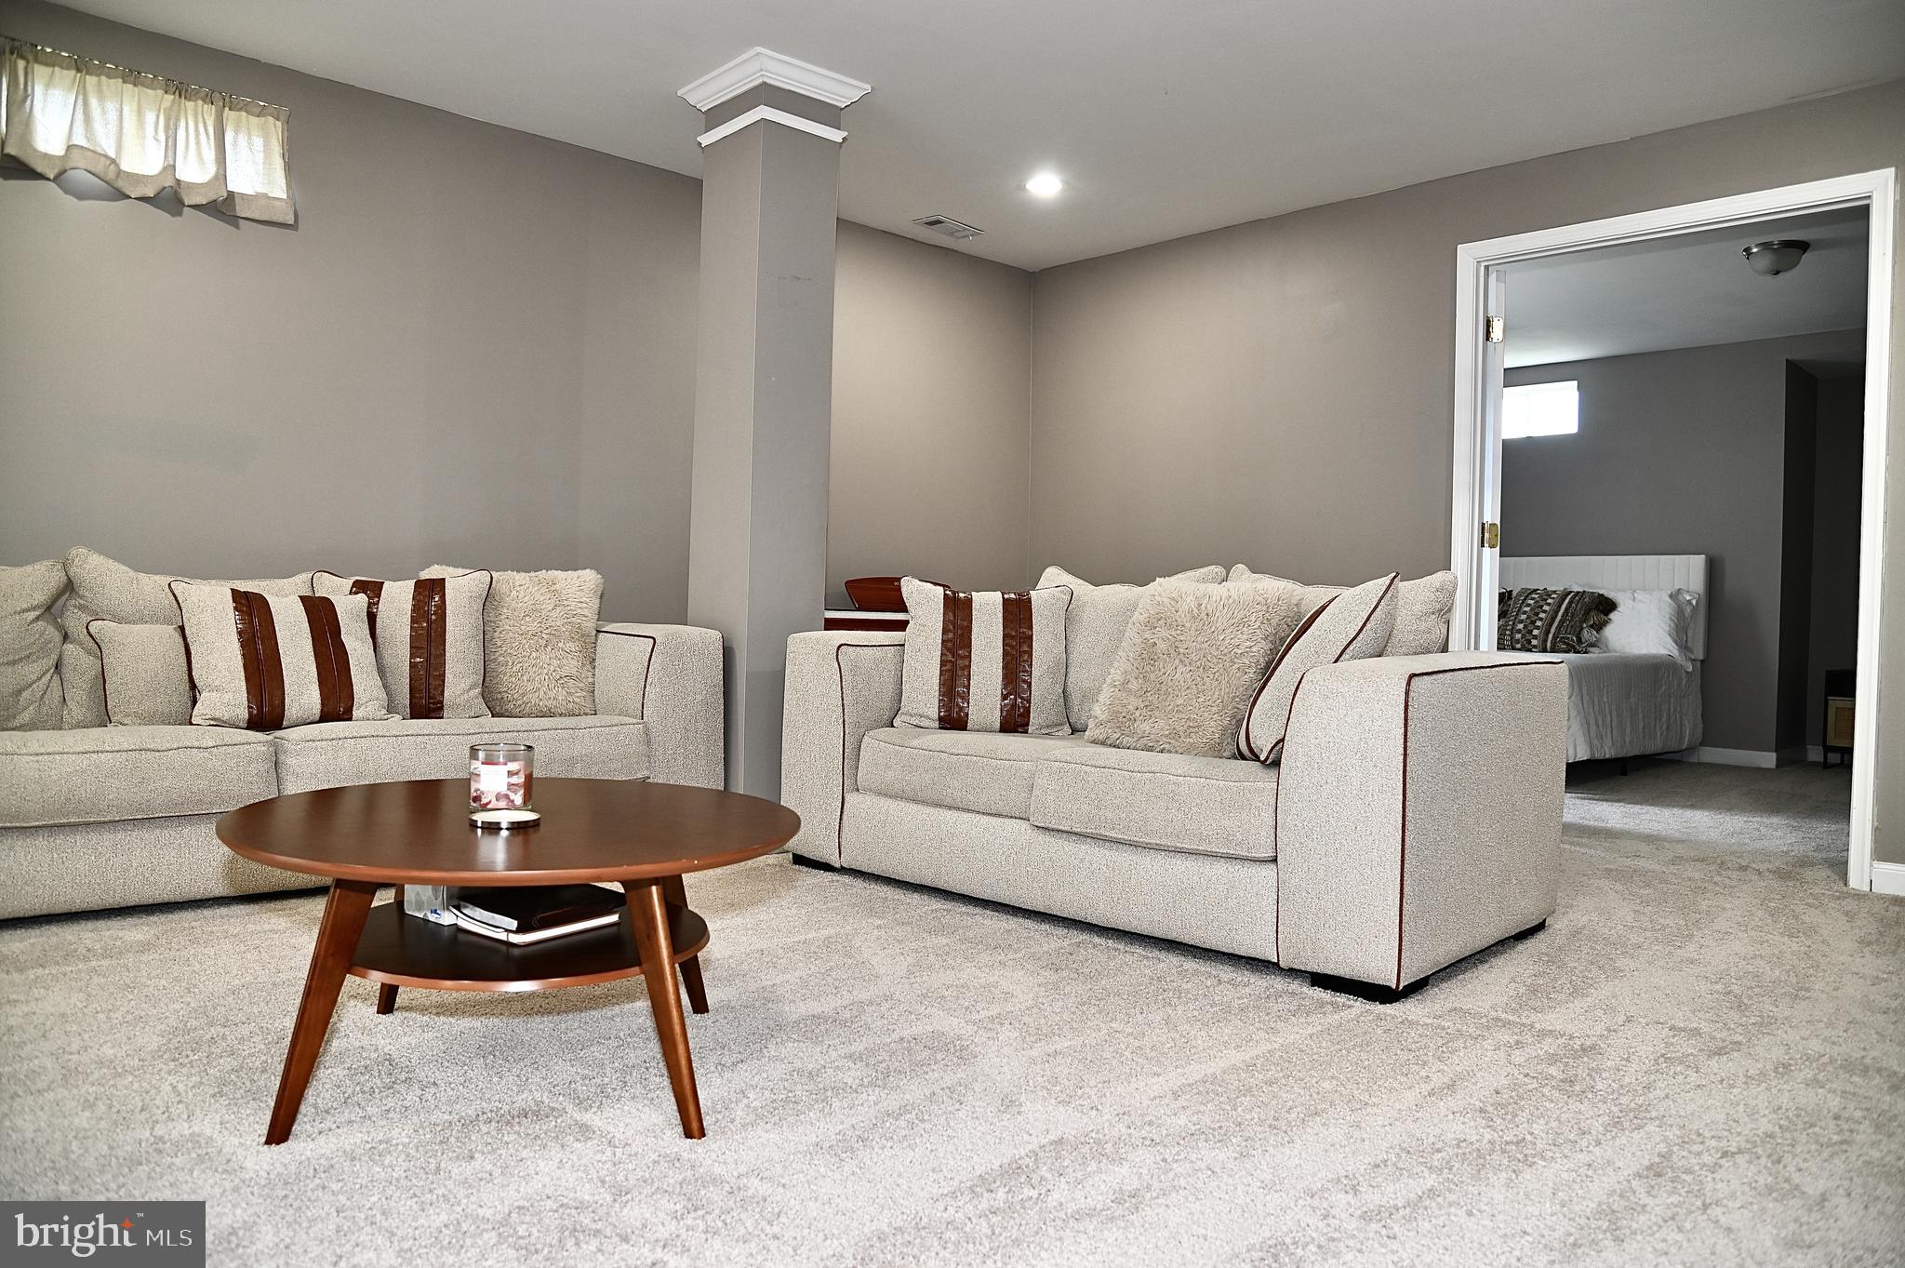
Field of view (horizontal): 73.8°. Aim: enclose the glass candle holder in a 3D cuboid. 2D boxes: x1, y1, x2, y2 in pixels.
[{"bbox_3d":[-0.752,0.240,2.119,0.105,0.098,0.105,1,2,-19],"label":"glass candle holder"}]

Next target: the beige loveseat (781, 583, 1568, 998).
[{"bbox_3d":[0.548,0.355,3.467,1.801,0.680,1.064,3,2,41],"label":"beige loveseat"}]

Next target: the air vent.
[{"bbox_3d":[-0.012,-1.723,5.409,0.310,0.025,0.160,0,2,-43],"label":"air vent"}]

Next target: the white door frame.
[{"bbox_3d":[2.287,-0.325,4.189,0.140,2.094,1.306,0,2,-43],"label":"white door frame"}]

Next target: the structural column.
[{"bbox_3d":[-0.592,-0.531,4.015,0.435,2.351,0.435,0,2,-43],"label":"structural column"}]

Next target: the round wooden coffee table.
[{"bbox_3d":[-0.692,0.495,2.043,0.865,0.416,0.865,2,2,0],"label":"round wooden coffee table"}]

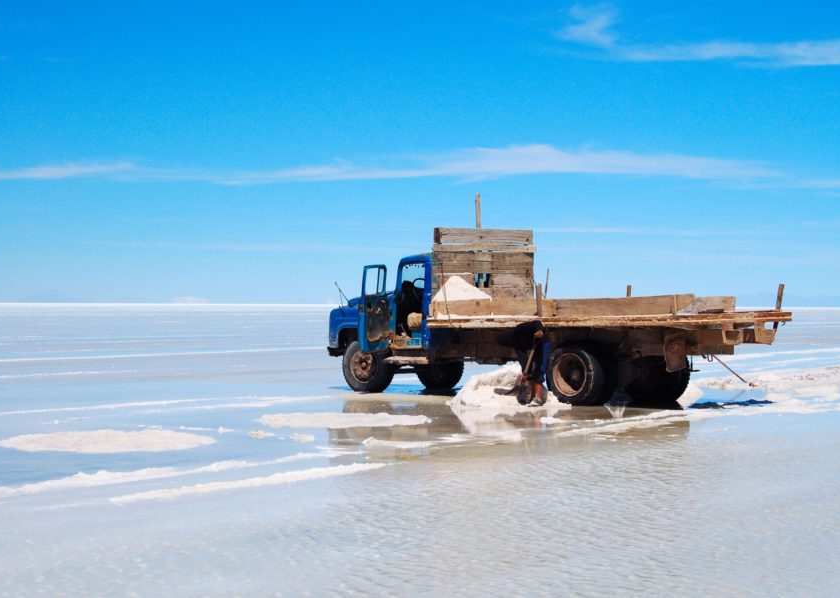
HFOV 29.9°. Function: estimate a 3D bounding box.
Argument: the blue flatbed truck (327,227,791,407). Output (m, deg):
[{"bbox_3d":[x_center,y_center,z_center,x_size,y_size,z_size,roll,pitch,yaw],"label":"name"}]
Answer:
[{"bbox_3d":[1.781,0.219,23.544,7.100,2.600,2.500,0,0,44],"label":"blue flatbed truck"}]

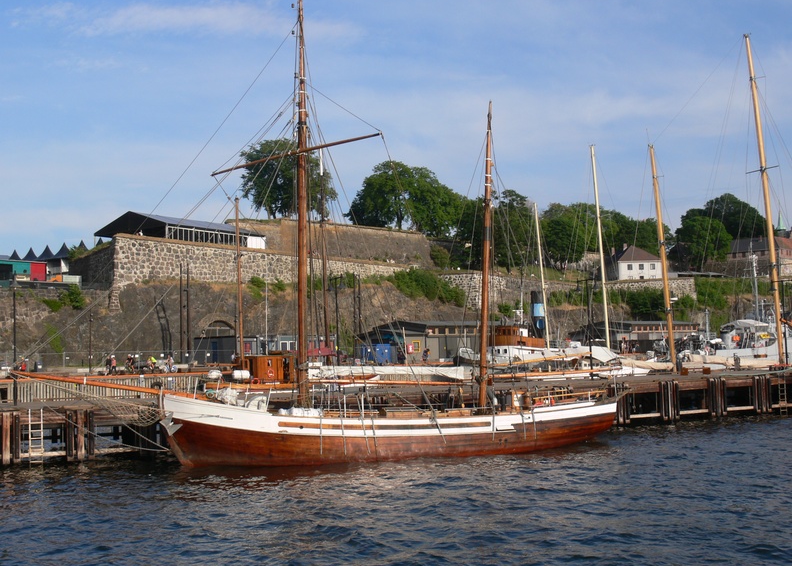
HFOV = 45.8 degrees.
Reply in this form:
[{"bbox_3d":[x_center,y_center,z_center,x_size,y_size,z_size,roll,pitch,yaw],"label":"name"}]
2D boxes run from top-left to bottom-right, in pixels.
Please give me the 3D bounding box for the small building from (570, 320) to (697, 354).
[{"bbox_3d":[40.648,9.202,159.275,12.000,5.371,23.000,-5,-6,44],"label":"small building"}]

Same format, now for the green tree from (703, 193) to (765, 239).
[{"bbox_3d":[98.937,-17.442,275.000,18.175,18.175,16.000,-3,-4,20],"label":"green tree"}]

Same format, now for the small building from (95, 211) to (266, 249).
[{"bbox_3d":[-32.988,-6.909,142.117,16.800,5.728,20.500,-4,-5,33],"label":"small building"}]

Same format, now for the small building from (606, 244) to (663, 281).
[{"bbox_3d":[51.544,-3.573,206.147,10.000,8.651,11.000,-1,-4,-9],"label":"small building"}]

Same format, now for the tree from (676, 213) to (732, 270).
[{"bbox_3d":[75.637,-9.930,230.000,13.730,13.730,13.000,-3,-4,18],"label":"tree"}]

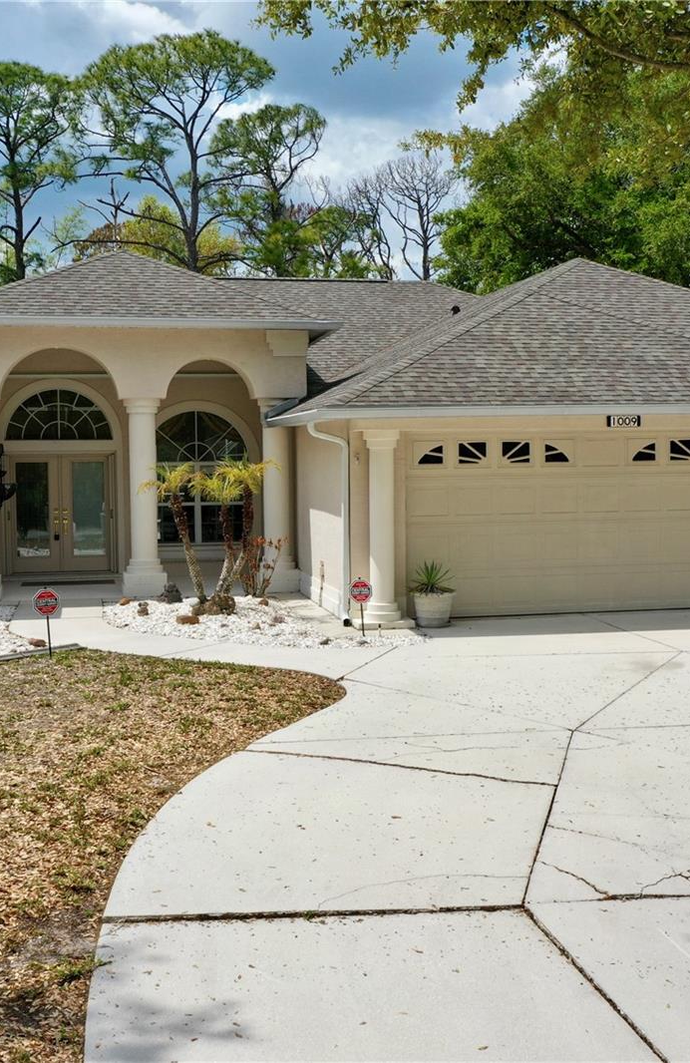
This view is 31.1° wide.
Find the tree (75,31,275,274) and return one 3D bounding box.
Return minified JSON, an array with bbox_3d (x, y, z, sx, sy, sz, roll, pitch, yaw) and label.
[{"bbox_3d":[-5.911,-9.126,44.521,7.207,17.306,7.207,-1,4,-10],"label":"tree"}]

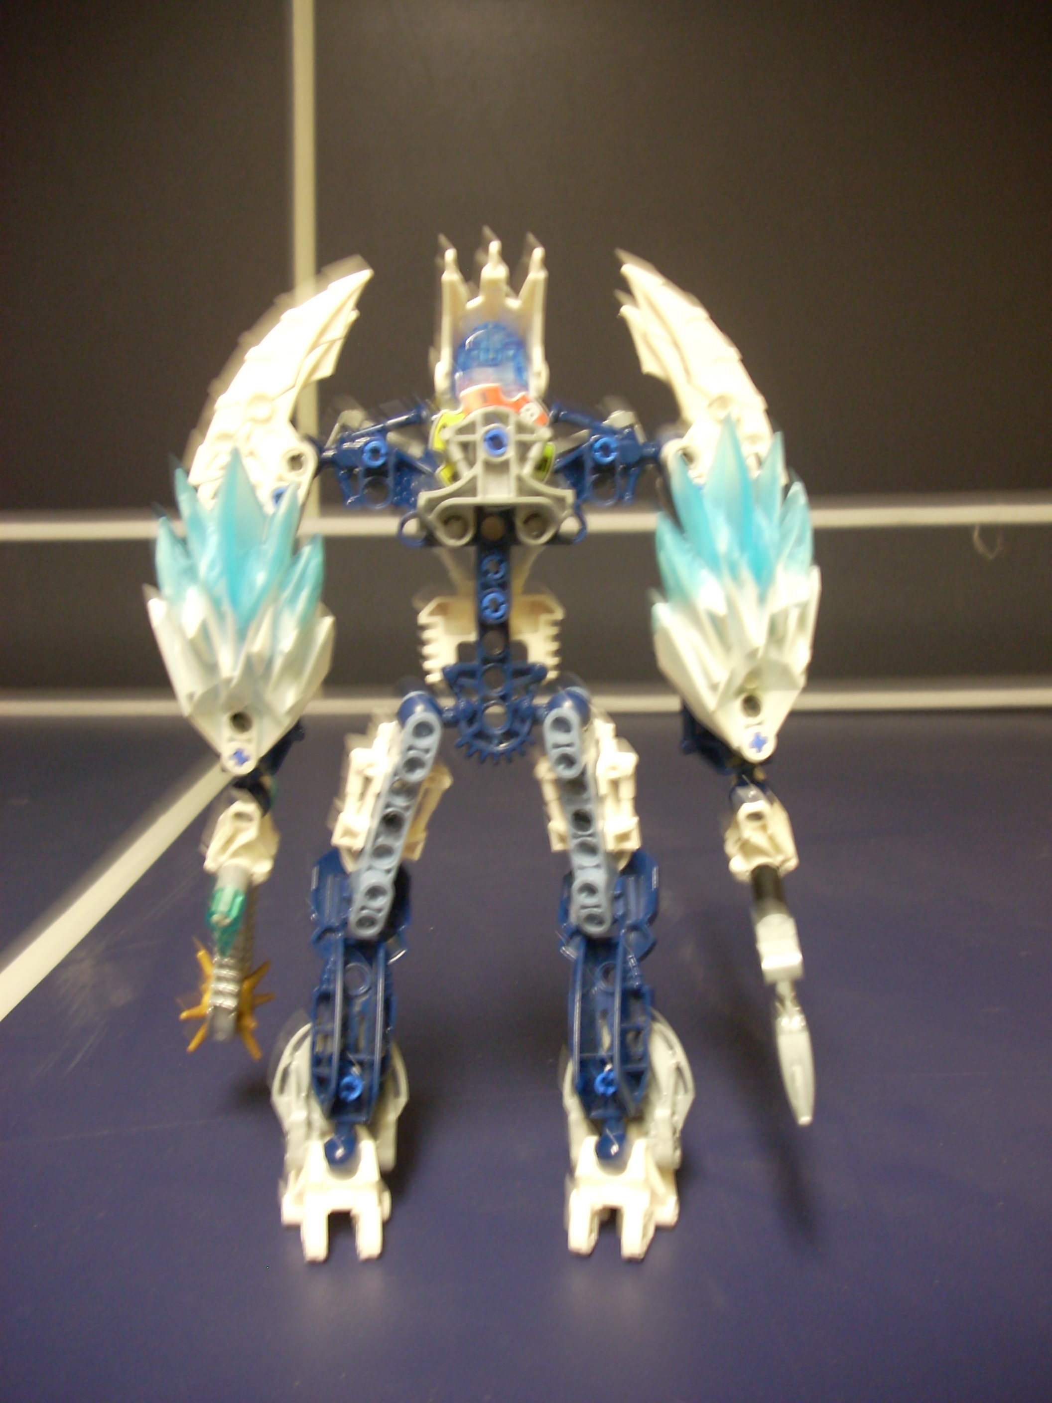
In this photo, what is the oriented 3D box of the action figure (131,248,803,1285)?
[{"bbox_3d":[-0.008,0.010,0.303,0.132,0.200,0.076,-1,9,-2],"label":"action figure"}]

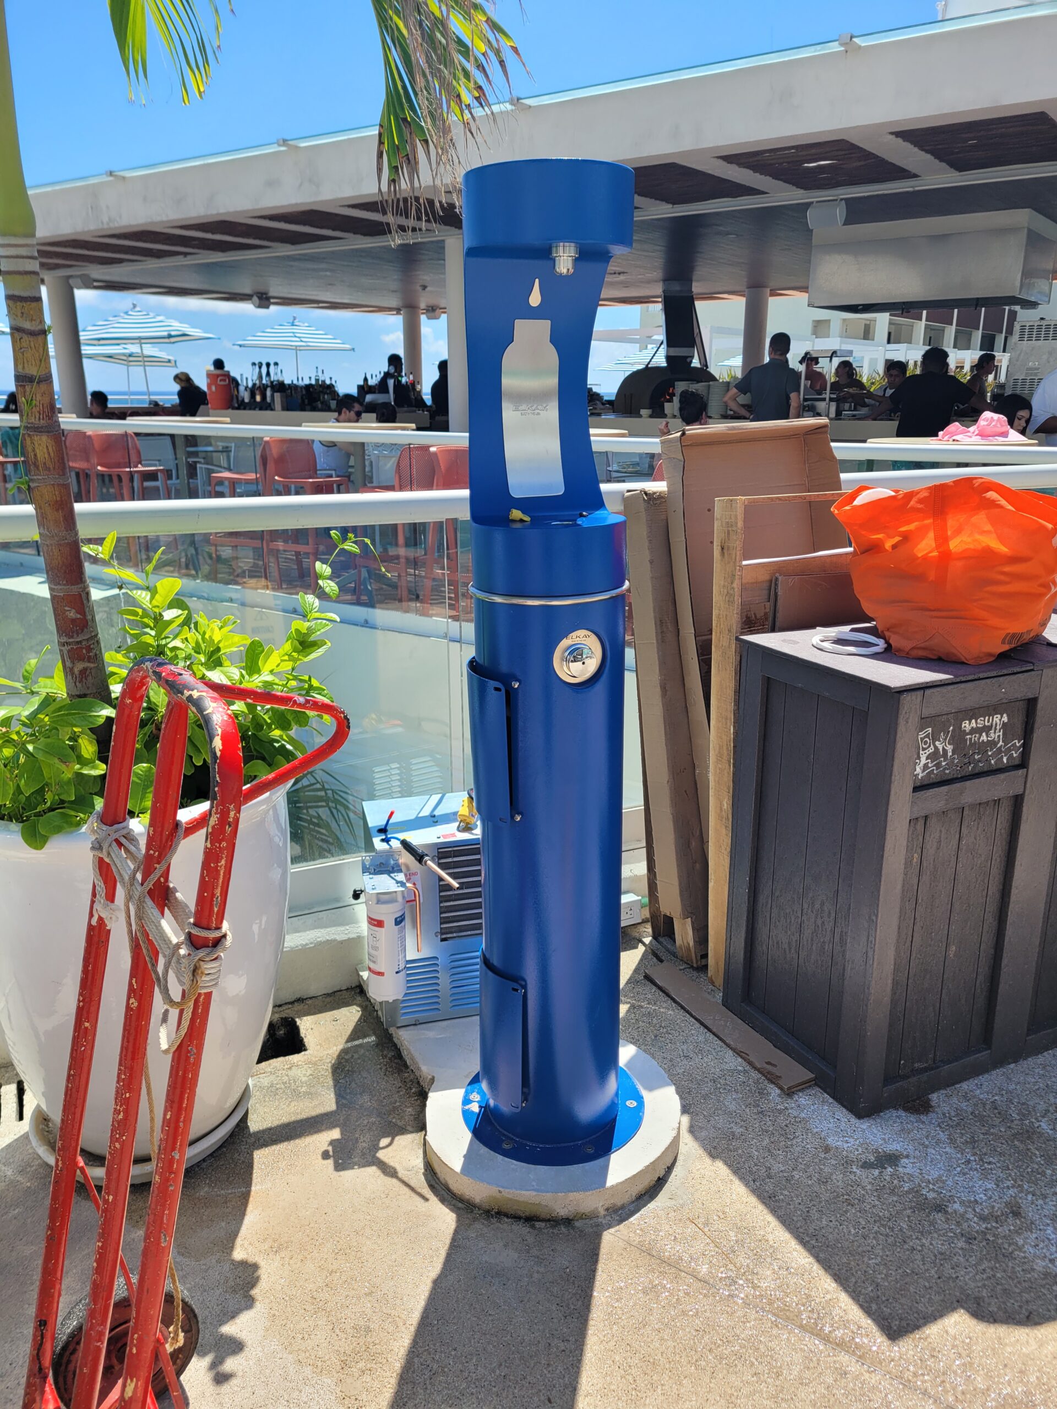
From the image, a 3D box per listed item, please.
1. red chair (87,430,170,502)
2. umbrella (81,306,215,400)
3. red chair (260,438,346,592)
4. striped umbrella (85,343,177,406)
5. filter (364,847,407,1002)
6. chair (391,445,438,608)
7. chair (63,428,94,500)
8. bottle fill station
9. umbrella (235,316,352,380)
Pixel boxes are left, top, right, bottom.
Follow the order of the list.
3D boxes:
[{"bbox_3d":[-3.150,-1.640,8.453,0.510,1.040,0.470,12,20,34],"label":"red chair"},{"bbox_3d":[-5.785,-4.722,16.071,2.350,2.580,2.350,0,17,0],"label":"umbrella"},{"bbox_3d":[-1.510,-1.327,7.398,0.510,1.040,0.470,12,20,34],"label":"red chair"},{"bbox_3d":[-9.572,-7.608,25.593,2.350,2.700,2.350,0,17,0],"label":"striped umbrella"},{"bbox_3d":[-0.300,0.481,2.260,0.090,0.317,0.100,-6,18,-20],"label":"filter"},{"bbox_3d":[-0.755,-1.103,6.640,0.470,1.040,0.510,-13,21,-38],"label":"chair"},{"bbox_3d":[-3.660,-1.705,8.673,0.510,1.040,0.470,10,19,30],"label":"chair"},{"bbox_3d":[0.044,0.017,1.905,0.480,1.758,0.480,-5,17,-16],"label":"bottle fill station"},{"bbox_3d":[-4.581,-6.246,20.938,2.350,2.735,2.350,0,17,0],"label":"umbrella"}]

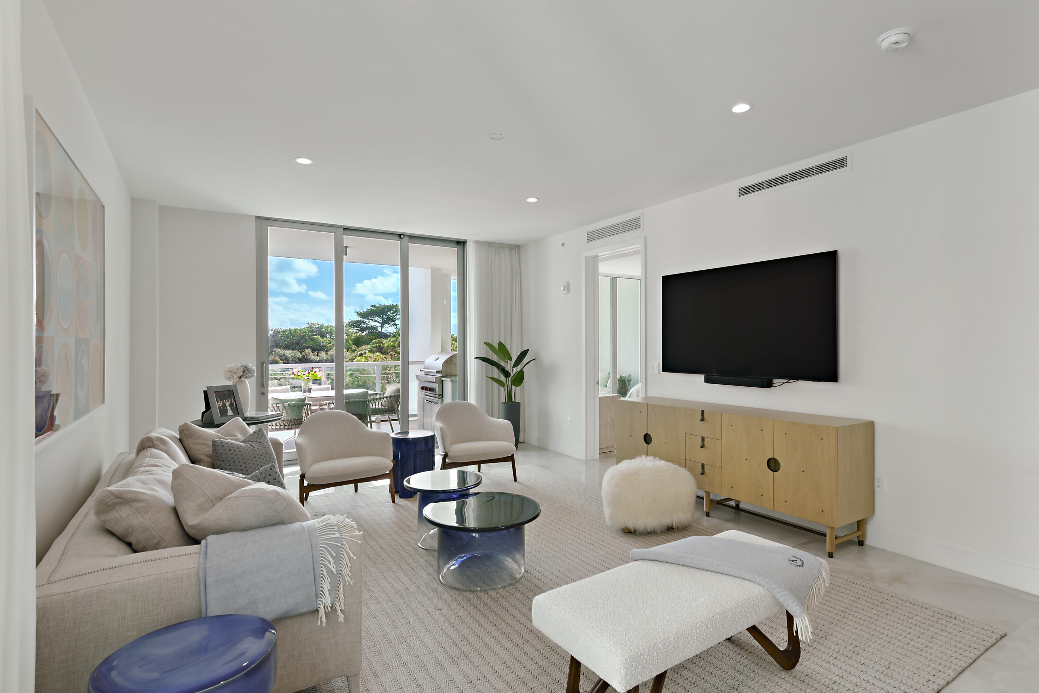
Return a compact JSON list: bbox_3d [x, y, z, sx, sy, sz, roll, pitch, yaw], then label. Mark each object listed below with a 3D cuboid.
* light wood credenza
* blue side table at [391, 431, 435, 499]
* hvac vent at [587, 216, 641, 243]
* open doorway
[{"bbox_3d":[1.694,0.944,4.567,0.460,0.860,2.135,0,0,-30],"label":"light wood credenza"},{"bbox_3d":[-0.988,1.085,5.089,0.410,0.545,0.410,0,0,-30],"label":"blue side table"},{"bbox_3d":[1.043,-1.297,6.130,0.035,0.135,0.915,0,0,-30],"label":"hvac vent"},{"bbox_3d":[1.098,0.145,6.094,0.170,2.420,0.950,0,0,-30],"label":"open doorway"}]

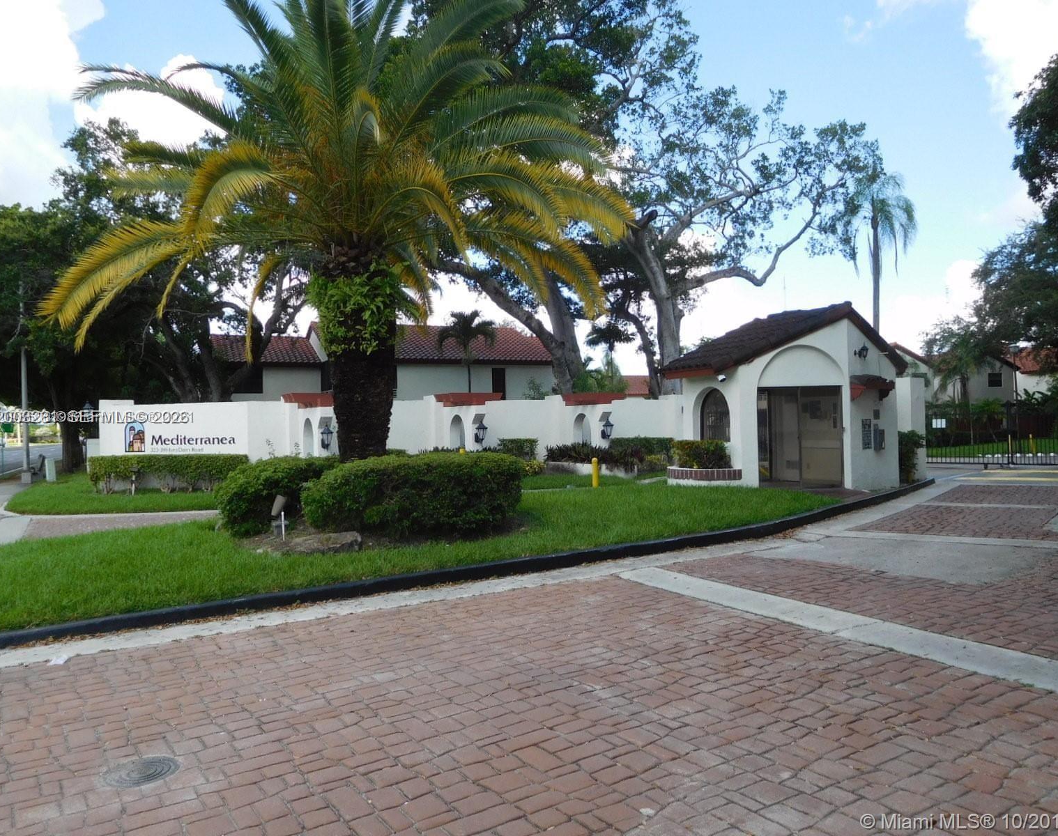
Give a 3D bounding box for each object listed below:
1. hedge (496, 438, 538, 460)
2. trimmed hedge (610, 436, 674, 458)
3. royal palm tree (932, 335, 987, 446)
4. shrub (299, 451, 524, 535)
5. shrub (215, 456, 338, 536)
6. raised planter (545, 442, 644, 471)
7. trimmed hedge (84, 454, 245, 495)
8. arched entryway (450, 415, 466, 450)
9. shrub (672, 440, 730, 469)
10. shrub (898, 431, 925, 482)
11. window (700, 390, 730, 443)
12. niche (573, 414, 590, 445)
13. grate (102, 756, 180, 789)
[{"bbox_3d":[-0.362,1.141,23.900,1.280,1.000,0.800,-1,-1,3],"label":"hedge"},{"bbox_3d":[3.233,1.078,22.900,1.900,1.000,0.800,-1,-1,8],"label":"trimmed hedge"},{"bbox_3d":[23.490,-1.398,44.000,2.800,5.750,2.800,-1,-1,0],"label":"royal palm tree"},{"bbox_3d":[-1.639,1.049,11.700,3.000,1.050,1.550,-1,-1,4],"label":"shrub"},{"bbox_3d":[-3.776,1.158,12.100,1.850,1.050,1.600,-1,-1,-18],"label":"shrub"},{"bbox_3d":[1.821,1.218,22.300,0.850,0.880,3.300,0,-1,-41],"label":"raised planter"},{"bbox_3d":[-8.991,1.404,20.100,4.050,0.950,0.800,-1,-1,8],"label":"trimmed hedge"},{"bbox_3d":[-1.701,0.444,20.376,0.300,1.070,0.750,-1,-1,-33],"label":"arched entryway"},{"bbox_3d":[3.390,0.720,15.830,0.780,0.610,1.250,-1,-1,-33],"label":"shrub"},{"bbox_3d":[8.708,0.887,18.400,0.700,1.220,0.700,-1,-1,0],"label":"shrub"},{"bbox_3d":[3.790,-0.058,16.250,0.140,1.100,1.020,-1,-1,-33],"label":"window"},{"bbox_3d":[1.531,0.414,21.676,0.300,1.070,0.770,-1,-1,-33],"label":"niche"},{"bbox_3d":[-1.761,1.624,3.658,0.350,0.030,0.350,-1,-1,0],"label":"grate"}]

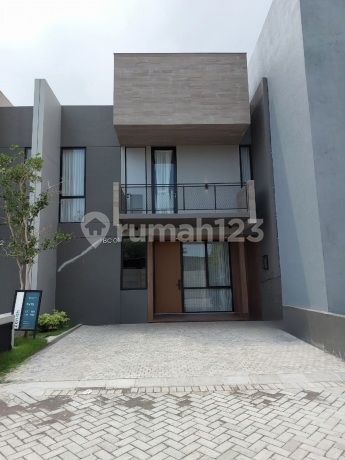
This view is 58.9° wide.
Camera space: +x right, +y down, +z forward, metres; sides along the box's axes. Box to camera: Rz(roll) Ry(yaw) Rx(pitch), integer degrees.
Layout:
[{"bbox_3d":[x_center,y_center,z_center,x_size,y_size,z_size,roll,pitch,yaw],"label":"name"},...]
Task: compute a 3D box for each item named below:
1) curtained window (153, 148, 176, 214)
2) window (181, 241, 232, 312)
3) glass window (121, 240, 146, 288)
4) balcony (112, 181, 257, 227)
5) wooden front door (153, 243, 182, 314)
[{"bbox_3d":[-0.275,-1.619,10.598,0.867,2.596,0.100,-1,-9,-1],"label":"curtained window"},{"bbox_3d":[1.280,1.752,11.463,1.849,2.613,0.100,-1,-9,-1],"label":"window"},{"bbox_3d":[-1.265,1.108,10.036,0.841,1.661,0.120,-1,-8,-2],"label":"glass window"},{"bbox_3d":[0.340,-0.678,9.569,4.127,1.293,1.460,-1,-8,-2],"label":"balcony"},{"bbox_3d":[-0.160,1.761,11.444,1.032,2.616,0.100,-1,-9,-1],"label":"wooden front door"}]

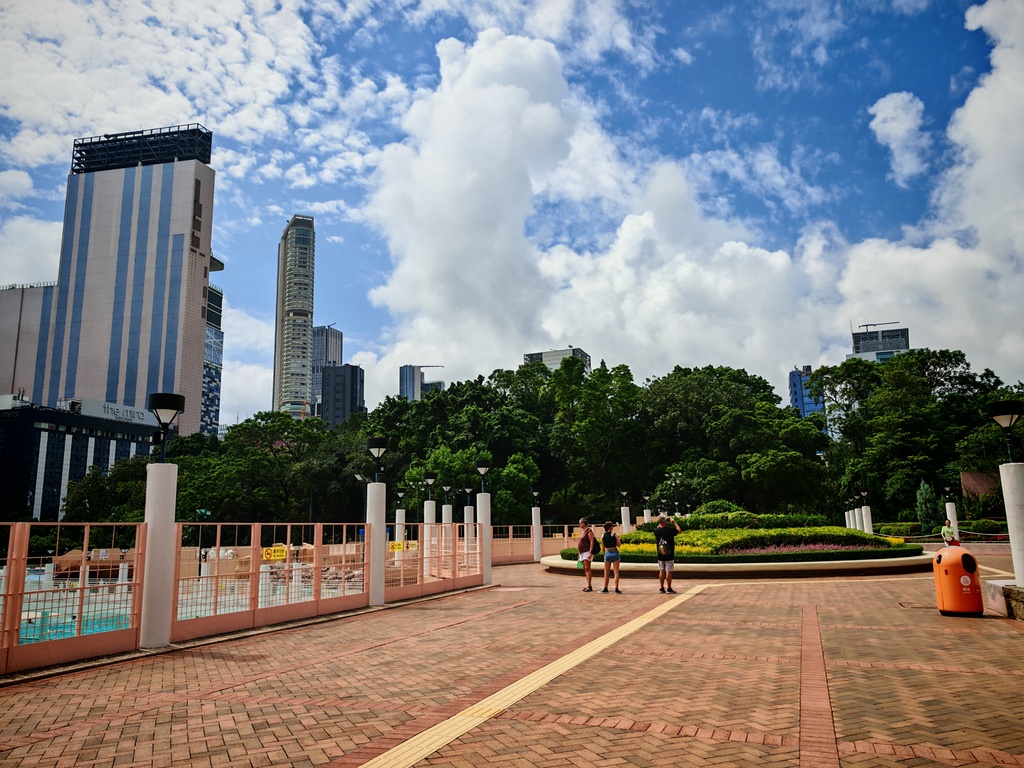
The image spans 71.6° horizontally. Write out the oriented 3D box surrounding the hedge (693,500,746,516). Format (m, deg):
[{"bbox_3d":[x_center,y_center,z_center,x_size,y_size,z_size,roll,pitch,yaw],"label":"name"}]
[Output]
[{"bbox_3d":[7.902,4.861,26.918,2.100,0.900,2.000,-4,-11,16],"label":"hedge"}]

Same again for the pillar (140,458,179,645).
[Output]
[{"bbox_3d":[-4.816,2.306,9.688,0.350,2.394,0.350,-6,-11,22],"label":"pillar"}]

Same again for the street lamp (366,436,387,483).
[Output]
[{"bbox_3d":[-2.868,1.644,15.213,0.440,0.980,0.440,-1,-12,0],"label":"street lamp"}]

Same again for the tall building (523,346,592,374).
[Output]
[{"bbox_3d":[34.725,46.367,505.247,42.000,137.000,26.000,-6,-12,21],"label":"tall building"}]

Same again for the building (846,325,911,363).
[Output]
[{"bbox_3d":[243.362,28.413,454.721,44.000,121.299,36.000,-6,-11,24],"label":"building"}]

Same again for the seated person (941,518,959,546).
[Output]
[{"bbox_3d":[16.656,5.837,27.000,0.580,1.360,0.650,-5,-12,19],"label":"seated person"}]

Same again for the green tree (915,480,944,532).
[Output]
[{"bbox_3d":[21.077,6.202,35.800,1.250,2.800,1.250,-6,-12,21],"label":"green tree"}]

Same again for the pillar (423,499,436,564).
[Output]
[{"bbox_3d":[-2.765,5.156,23.697,0.380,2.470,0.380,-6,-12,21],"label":"pillar"}]

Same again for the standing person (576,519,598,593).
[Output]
[{"bbox_3d":[1.779,4.063,16.954,0.500,1.710,0.460,0,-12,-7],"label":"standing person"}]

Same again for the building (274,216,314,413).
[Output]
[{"bbox_3d":[-176.302,-1.687,571.332,23.000,260.000,48.000,4,-13,-26],"label":"building"}]

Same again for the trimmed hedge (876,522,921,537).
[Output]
[{"bbox_3d":[18.993,7.156,34.800,2.150,0.750,1.300,-6,-12,21],"label":"trimmed hedge"}]

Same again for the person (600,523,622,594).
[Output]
[{"bbox_3d":[2.307,4.020,16.545,0.480,1.588,0.360,-5,-11,18],"label":"person"}]

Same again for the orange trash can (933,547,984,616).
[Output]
[{"bbox_3d":[6.934,3.038,11.039,0.580,0.974,0.580,-1,-10,0],"label":"orange trash can"}]

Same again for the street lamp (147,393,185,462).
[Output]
[{"bbox_3d":[-4.872,0.627,9.998,0.440,1.012,0.440,-6,-11,22],"label":"street lamp"}]

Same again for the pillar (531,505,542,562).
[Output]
[{"bbox_3d":[1.137,6.832,32.303,0.350,2.391,0.350,-6,-11,22],"label":"pillar"}]

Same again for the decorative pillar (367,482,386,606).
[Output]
[{"bbox_3d":[-2.741,3.241,14.450,0.350,2.400,0.350,-1,-10,0],"label":"decorative pillar"}]

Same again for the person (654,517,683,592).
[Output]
[{"bbox_3d":[3.557,3.874,16.234,0.580,1.720,0.450,-3,-12,11],"label":"person"}]

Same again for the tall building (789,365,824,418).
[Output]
[{"bbox_3d":[157.556,34.989,369.837,17.500,81.859,20.000,-5,-11,18],"label":"tall building"}]

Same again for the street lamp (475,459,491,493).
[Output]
[{"bbox_3d":[-0.800,2.656,20.316,0.440,0.980,0.440,-1,-12,0],"label":"street lamp"}]

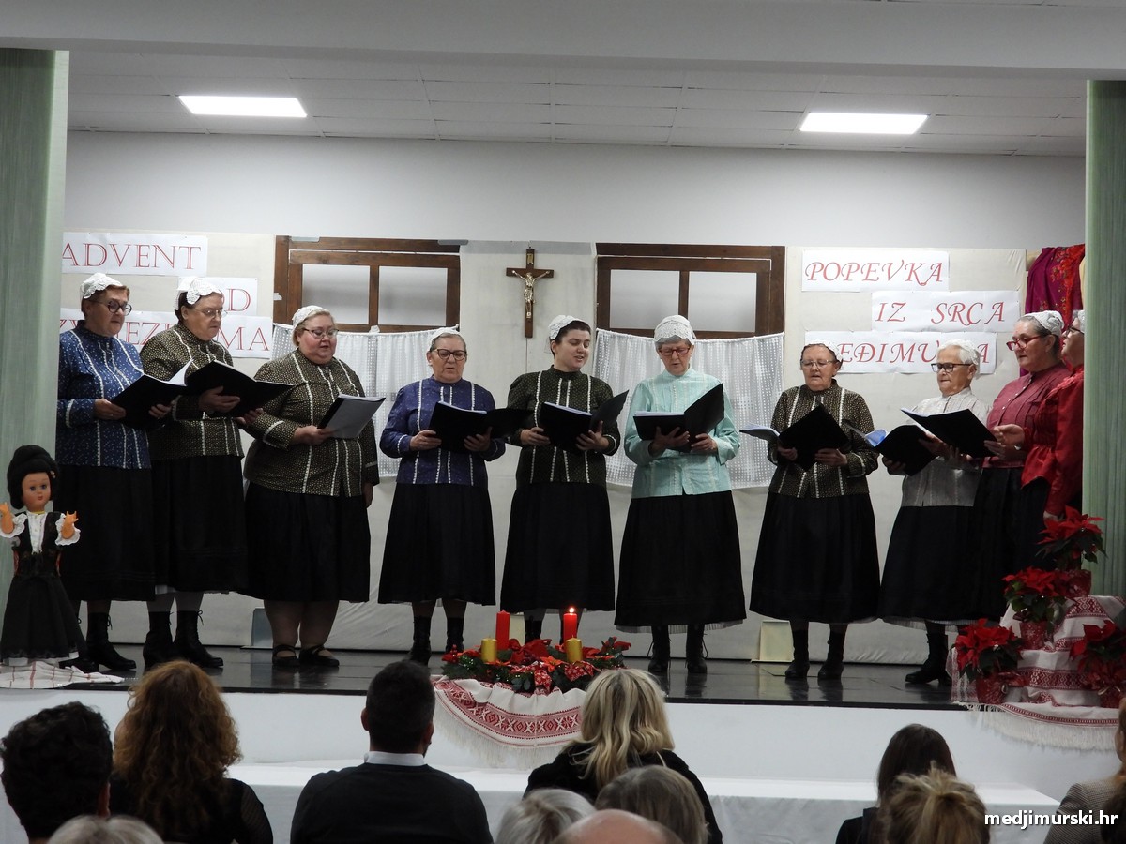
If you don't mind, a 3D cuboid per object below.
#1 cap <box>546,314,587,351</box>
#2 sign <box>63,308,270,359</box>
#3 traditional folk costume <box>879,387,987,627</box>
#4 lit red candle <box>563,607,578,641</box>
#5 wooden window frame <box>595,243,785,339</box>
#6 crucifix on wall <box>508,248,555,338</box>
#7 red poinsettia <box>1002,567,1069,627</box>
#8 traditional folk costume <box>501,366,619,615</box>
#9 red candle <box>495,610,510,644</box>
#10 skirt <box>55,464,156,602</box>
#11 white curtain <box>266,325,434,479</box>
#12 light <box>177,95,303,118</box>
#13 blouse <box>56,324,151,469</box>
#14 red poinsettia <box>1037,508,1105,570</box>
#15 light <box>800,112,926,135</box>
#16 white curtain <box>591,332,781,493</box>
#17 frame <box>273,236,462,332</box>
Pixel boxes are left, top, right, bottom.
[{"bbox_3d":[0.015,-0.428,13.077,0.165,0.155,0.180,3,-3,-30],"label":"cap"},{"bbox_3d":[-2.084,-0.454,14.233,1.180,0.212,0.010,2,-2,0],"label":"sign"},{"bbox_3d":[1.641,0.375,12.197,0.510,1.050,0.440,0,-3,30],"label":"traditional folk costume"},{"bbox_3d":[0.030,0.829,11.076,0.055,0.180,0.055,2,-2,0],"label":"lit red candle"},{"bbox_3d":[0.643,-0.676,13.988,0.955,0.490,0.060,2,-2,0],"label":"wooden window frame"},{"bbox_3d":[-0.166,-0.663,14.212,0.240,0.465,0.050,2,-2,0],"label":"crucifix on wall"},{"bbox_3d":[1.877,0.699,10.983,0.250,0.235,0.250,2,-2,0],"label":"red poinsettia"},{"bbox_3d":[-0.007,0.328,13.150,0.570,1.200,0.480,2,-2,-3],"label":"traditional folk costume"},{"bbox_3d":[-0.245,0.853,11.350,0.054,0.162,0.054,2,-2,0],"label":"red candle"},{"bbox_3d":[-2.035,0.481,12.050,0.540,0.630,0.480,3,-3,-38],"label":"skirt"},{"bbox_3d":[-0.999,-0.106,13.924,0.930,0.770,0.060,2,-2,0],"label":"white curtain"},{"bbox_3d":[-1.549,-1.540,13.396,0.600,0.050,0.600,2,-2,0],"label":"light"},{"bbox_3d":[-2.010,-0.112,12.000,0.500,0.640,0.420,3,-3,-38],"label":"blouse"},{"bbox_3d":[2.136,0.490,11.600,0.285,0.270,0.280,2,-2,0],"label":"red poinsettia"},{"bbox_3d":[1.453,-1.465,13.380,0.600,0.040,0.600,2,-2,0],"label":"light"},{"bbox_3d":[0.648,-0.060,14.192,0.980,0.810,0.060,2,-2,0],"label":"white curtain"},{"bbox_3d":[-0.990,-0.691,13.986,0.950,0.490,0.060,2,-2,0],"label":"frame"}]

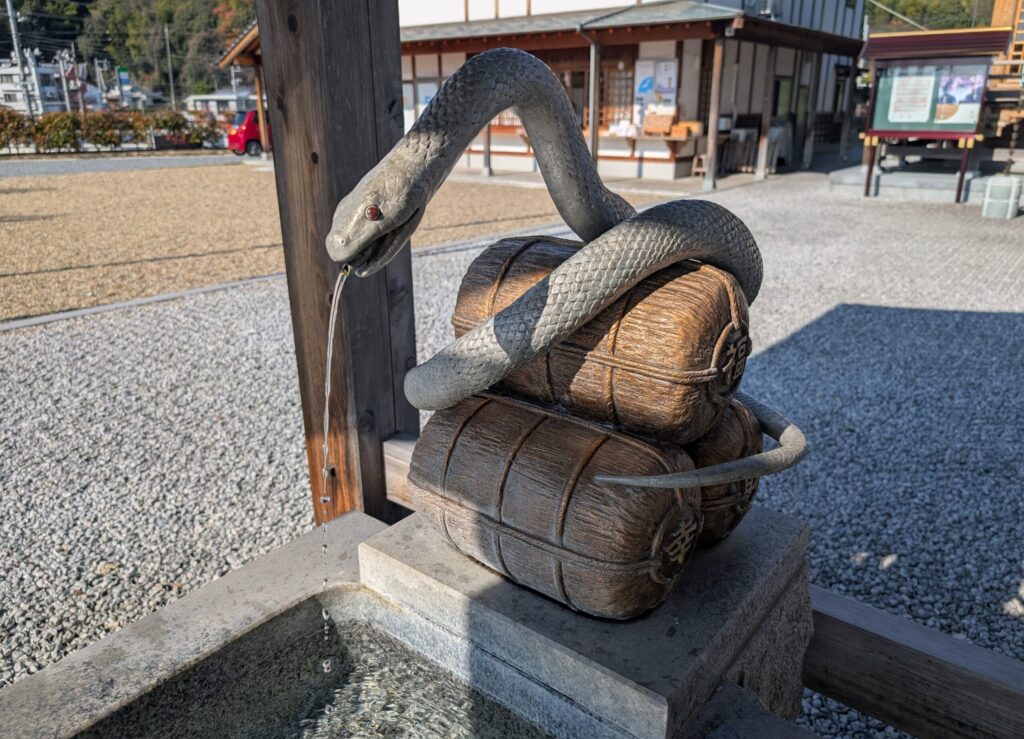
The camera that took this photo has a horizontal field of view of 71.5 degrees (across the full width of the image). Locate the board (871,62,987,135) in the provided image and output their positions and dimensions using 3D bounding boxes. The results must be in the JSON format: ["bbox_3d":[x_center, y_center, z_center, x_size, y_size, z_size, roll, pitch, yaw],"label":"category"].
[{"bbox_3d":[6.778,-4.453,11.661,1.680,1.150,0.130,15,25,35],"label":"board"}]

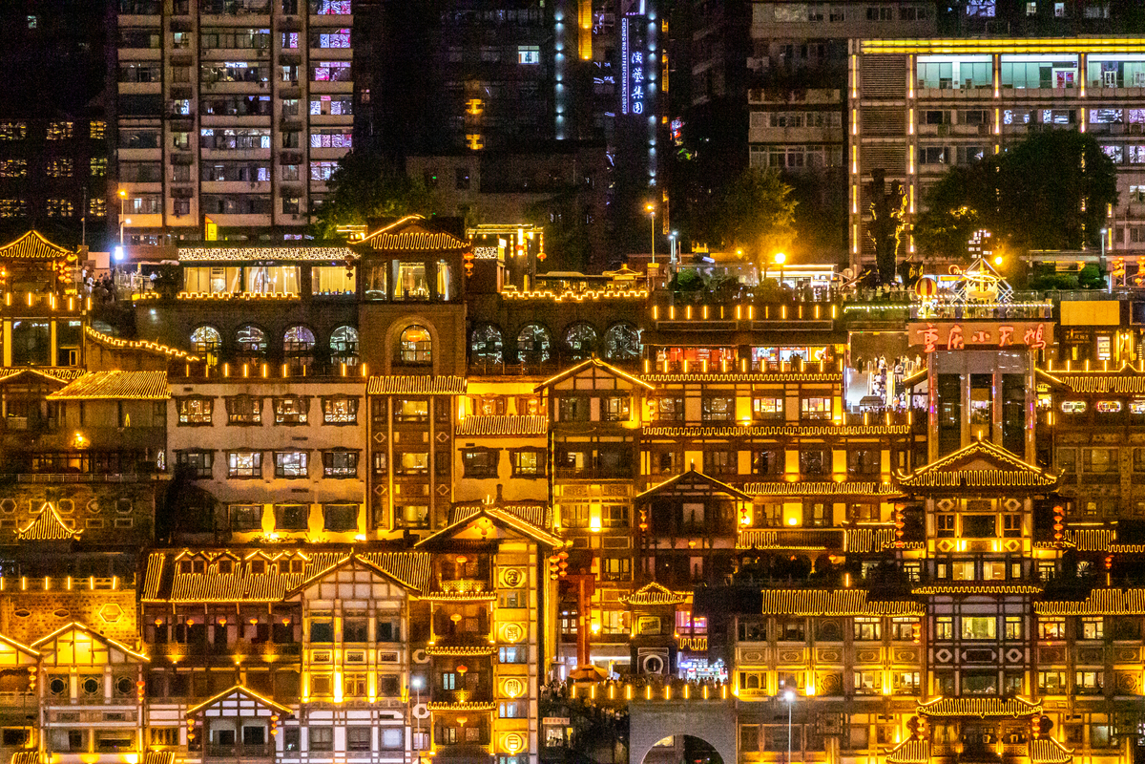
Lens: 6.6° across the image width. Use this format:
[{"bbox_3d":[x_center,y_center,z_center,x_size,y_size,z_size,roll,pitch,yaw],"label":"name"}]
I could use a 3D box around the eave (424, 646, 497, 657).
[{"bbox_3d":[-9.257,22.256,814.000,5.897,0.921,1.100,0,1,7],"label":"eave"}]

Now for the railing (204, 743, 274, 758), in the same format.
[{"bbox_3d":[-26.964,29.818,797.150,5.550,1.230,0.300,0,-2,0],"label":"railing"}]

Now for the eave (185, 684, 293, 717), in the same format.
[{"bbox_3d":[-24.429,23.414,723.250,7.910,2.380,2.500,0,-1,0],"label":"eave"}]

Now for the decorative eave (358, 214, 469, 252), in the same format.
[{"bbox_3d":[-13.383,-12.499,830.500,9.460,3.210,5.000,0,-2,2],"label":"decorative eave"}]

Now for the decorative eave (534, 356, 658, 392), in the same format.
[{"bbox_3d":[1.686,-0.538,741.500,9.042,2.727,3.000,0,-1,0],"label":"decorative eave"}]

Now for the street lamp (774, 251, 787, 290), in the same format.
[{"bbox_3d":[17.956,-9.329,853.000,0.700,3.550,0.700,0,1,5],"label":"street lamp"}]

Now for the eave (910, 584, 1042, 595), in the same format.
[{"bbox_3d":[33.483,17.077,815.000,10.663,0.920,1.200,0,1,5],"label":"eave"}]

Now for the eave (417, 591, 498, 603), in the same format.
[{"bbox_3d":[-9.335,17.392,800.450,6.660,0.930,0.900,0,-2,0],"label":"eave"}]

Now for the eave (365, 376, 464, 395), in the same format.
[{"bbox_3d":[-12.987,0.278,820.750,8.250,1.750,1.500,0,-2,3],"label":"eave"}]

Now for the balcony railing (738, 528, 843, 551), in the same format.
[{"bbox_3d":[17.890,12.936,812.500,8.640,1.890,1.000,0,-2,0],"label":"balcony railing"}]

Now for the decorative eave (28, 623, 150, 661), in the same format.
[{"bbox_3d":[-39.765,21.336,812.000,9.410,3.246,2.500,0,1,8],"label":"decorative eave"}]

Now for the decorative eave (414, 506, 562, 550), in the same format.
[{"bbox_3d":[-6.998,12.137,817.000,11.724,3.560,3.500,0,1,11],"label":"decorative eave"}]

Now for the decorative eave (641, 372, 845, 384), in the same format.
[{"bbox_3d":[14.207,-0.280,827.000,16.776,0.936,1.100,0,1,5],"label":"decorative eave"}]

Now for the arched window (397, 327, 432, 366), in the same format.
[{"bbox_3d":[-11.943,-2.832,750.175,2.614,3.122,0.350,0,-1,0],"label":"arched window"}]

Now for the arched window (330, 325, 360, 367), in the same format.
[{"bbox_3d":[-17.372,-2.737,754.175,2.263,3.212,0.350,0,-1,0],"label":"arched window"}]

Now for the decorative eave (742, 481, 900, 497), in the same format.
[{"bbox_3d":[20.774,8.972,824.000,13.006,1.245,1.400,0,1,5],"label":"decorative eave"}]

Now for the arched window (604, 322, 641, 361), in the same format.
[{"bbox_3d":[4.228,-3.342,832.200,3.220,3.540,0.400,0,-2,0],"label":"arched window"}]

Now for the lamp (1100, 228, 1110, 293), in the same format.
[{"bbox_3d":[42.248,-9.653,782.300,0.833,5.148,0.600,0,-1,0],"label":"lamp"}]

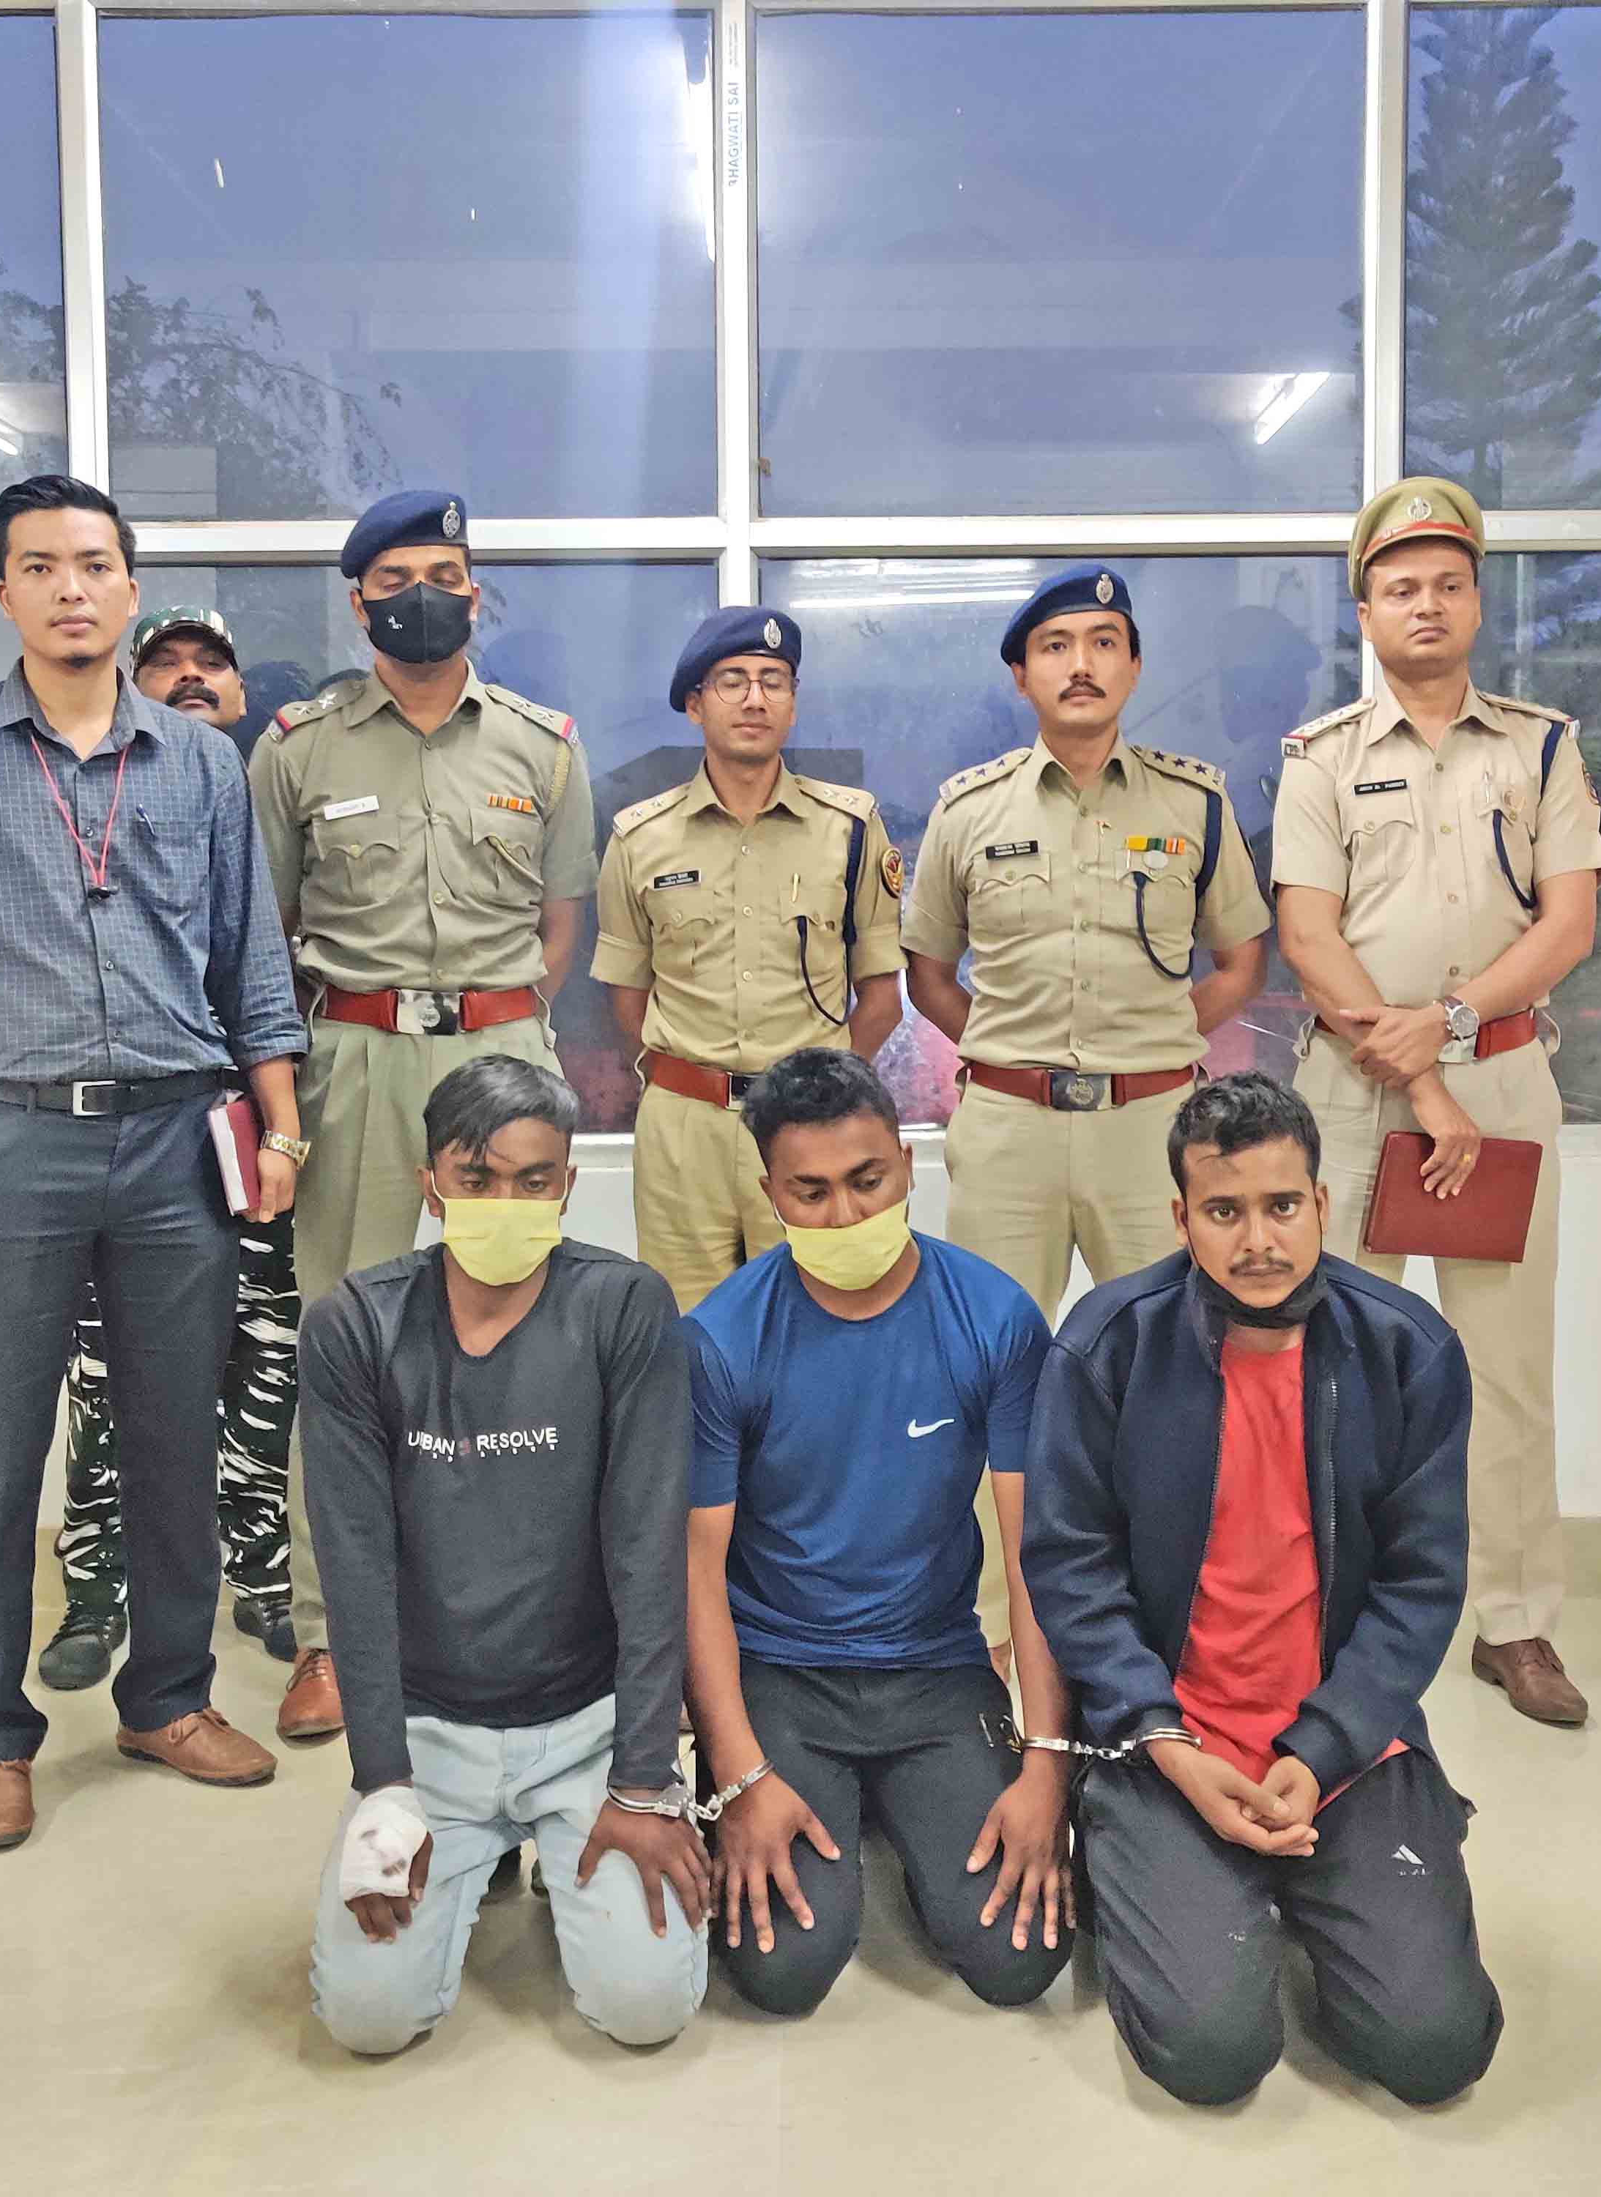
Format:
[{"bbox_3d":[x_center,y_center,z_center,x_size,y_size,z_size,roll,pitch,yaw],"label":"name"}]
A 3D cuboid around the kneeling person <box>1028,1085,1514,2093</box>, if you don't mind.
[{"bbox_3d":[0.498,0.466,2.546,0.500,0.987,0.660,0,3,6],"label":"kneeling person"}]

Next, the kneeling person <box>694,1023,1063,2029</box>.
[{"bbox_3d":[0.088,0.440,2.695,0.450,0.990,0.660,-1,3,-3],"label":"kneeling person"}]

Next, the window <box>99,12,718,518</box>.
[{"bbox_3d":[-0.659,-1.397,3.838,1.031,0.834,0.060,0,3,0],"label":"window"}]

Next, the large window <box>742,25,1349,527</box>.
[{"bbox_3d":[0.439,-1.411,3.859,1.029,0.840,0.060,0,3,0],"label":"large window"}]

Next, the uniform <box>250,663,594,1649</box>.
[{"bbox_3d":[-0.583,0.101,3.471,0.510,1.498,0.320,-1,3,-7],"label":"uniform"}]

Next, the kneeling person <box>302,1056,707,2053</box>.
[{"bbox_3d":[-0.326,0.449,2.623,0.450,0.985,0.660,-1,3,-6],"label":"kneeling person"}]

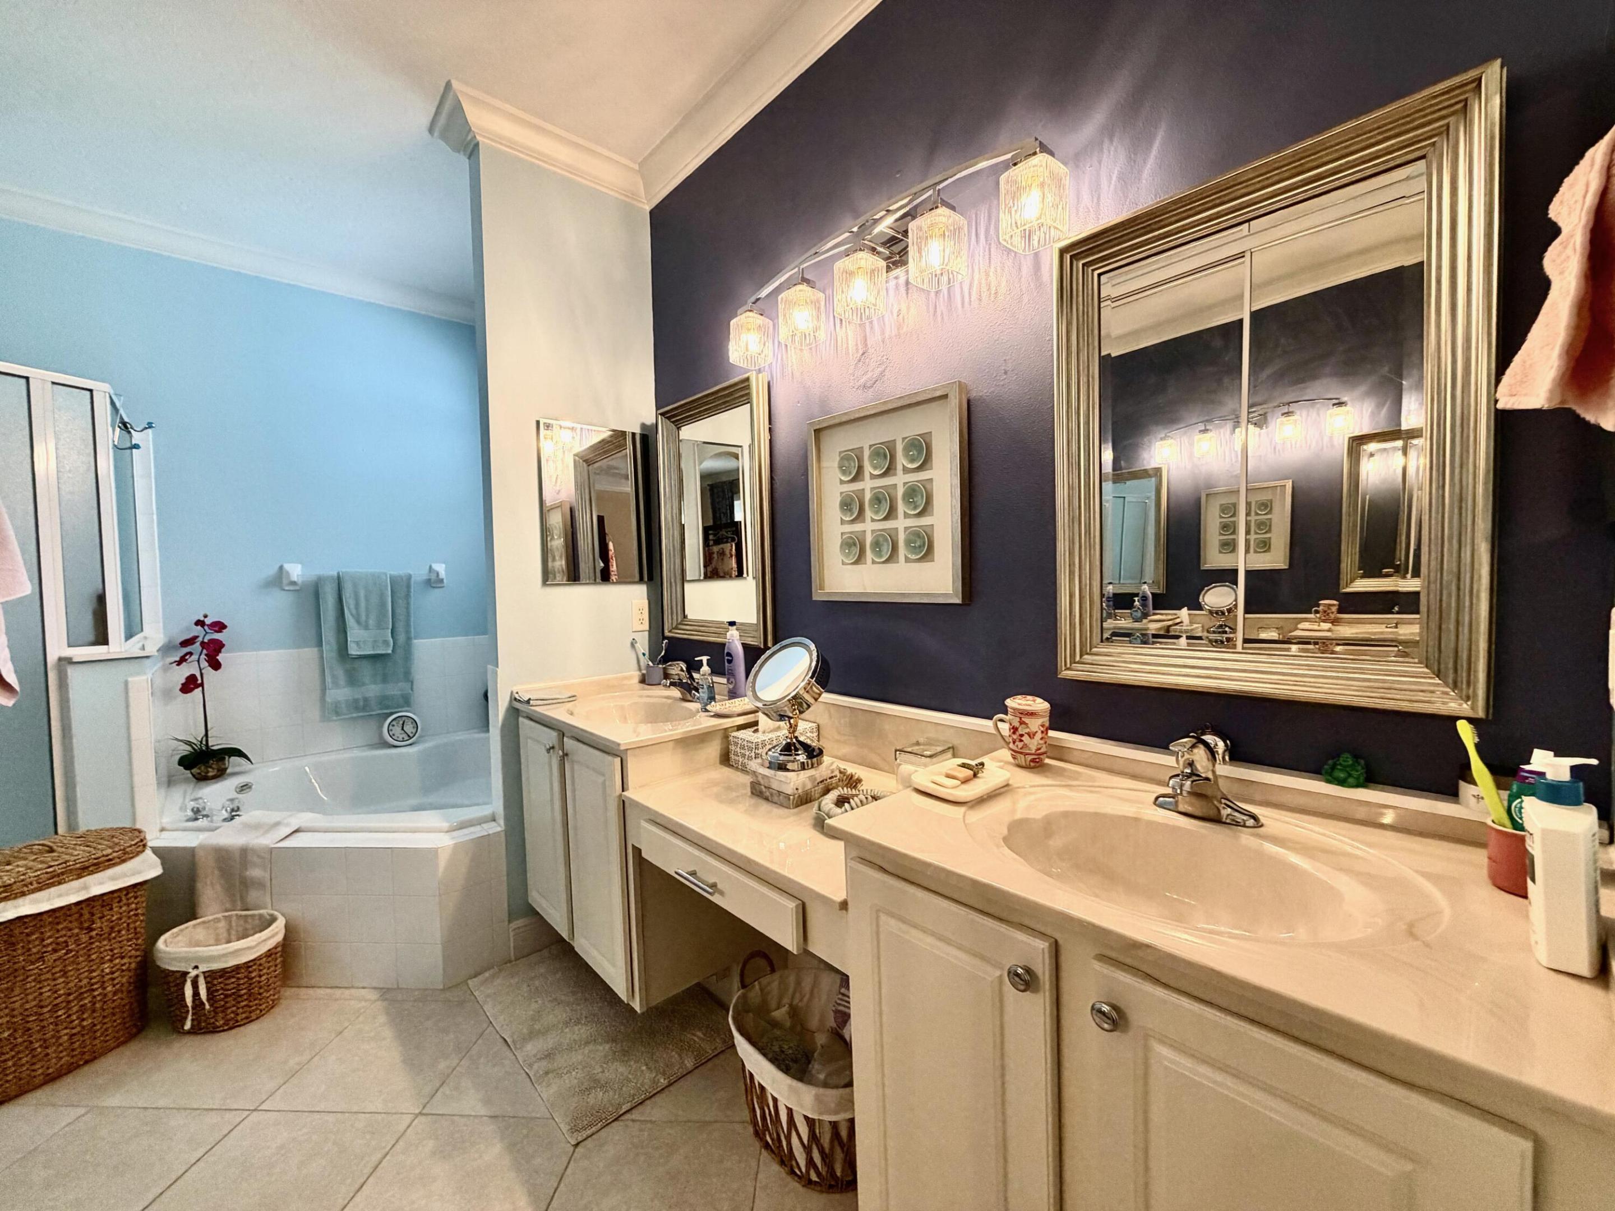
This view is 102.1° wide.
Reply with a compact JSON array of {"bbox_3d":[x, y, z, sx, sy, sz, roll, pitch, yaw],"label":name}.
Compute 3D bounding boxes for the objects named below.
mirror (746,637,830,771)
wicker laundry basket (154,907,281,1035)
[{"bbox_3d":[-0.046,0.239,1.625,0.192,0.309,0.224,-4,3,-42],"label":"mirror"},{"bbox_3d":[-1.732,1.083,1.939,0.302,0.252,0.230,-1,2,0],"label":"wicker laundry basket"}]

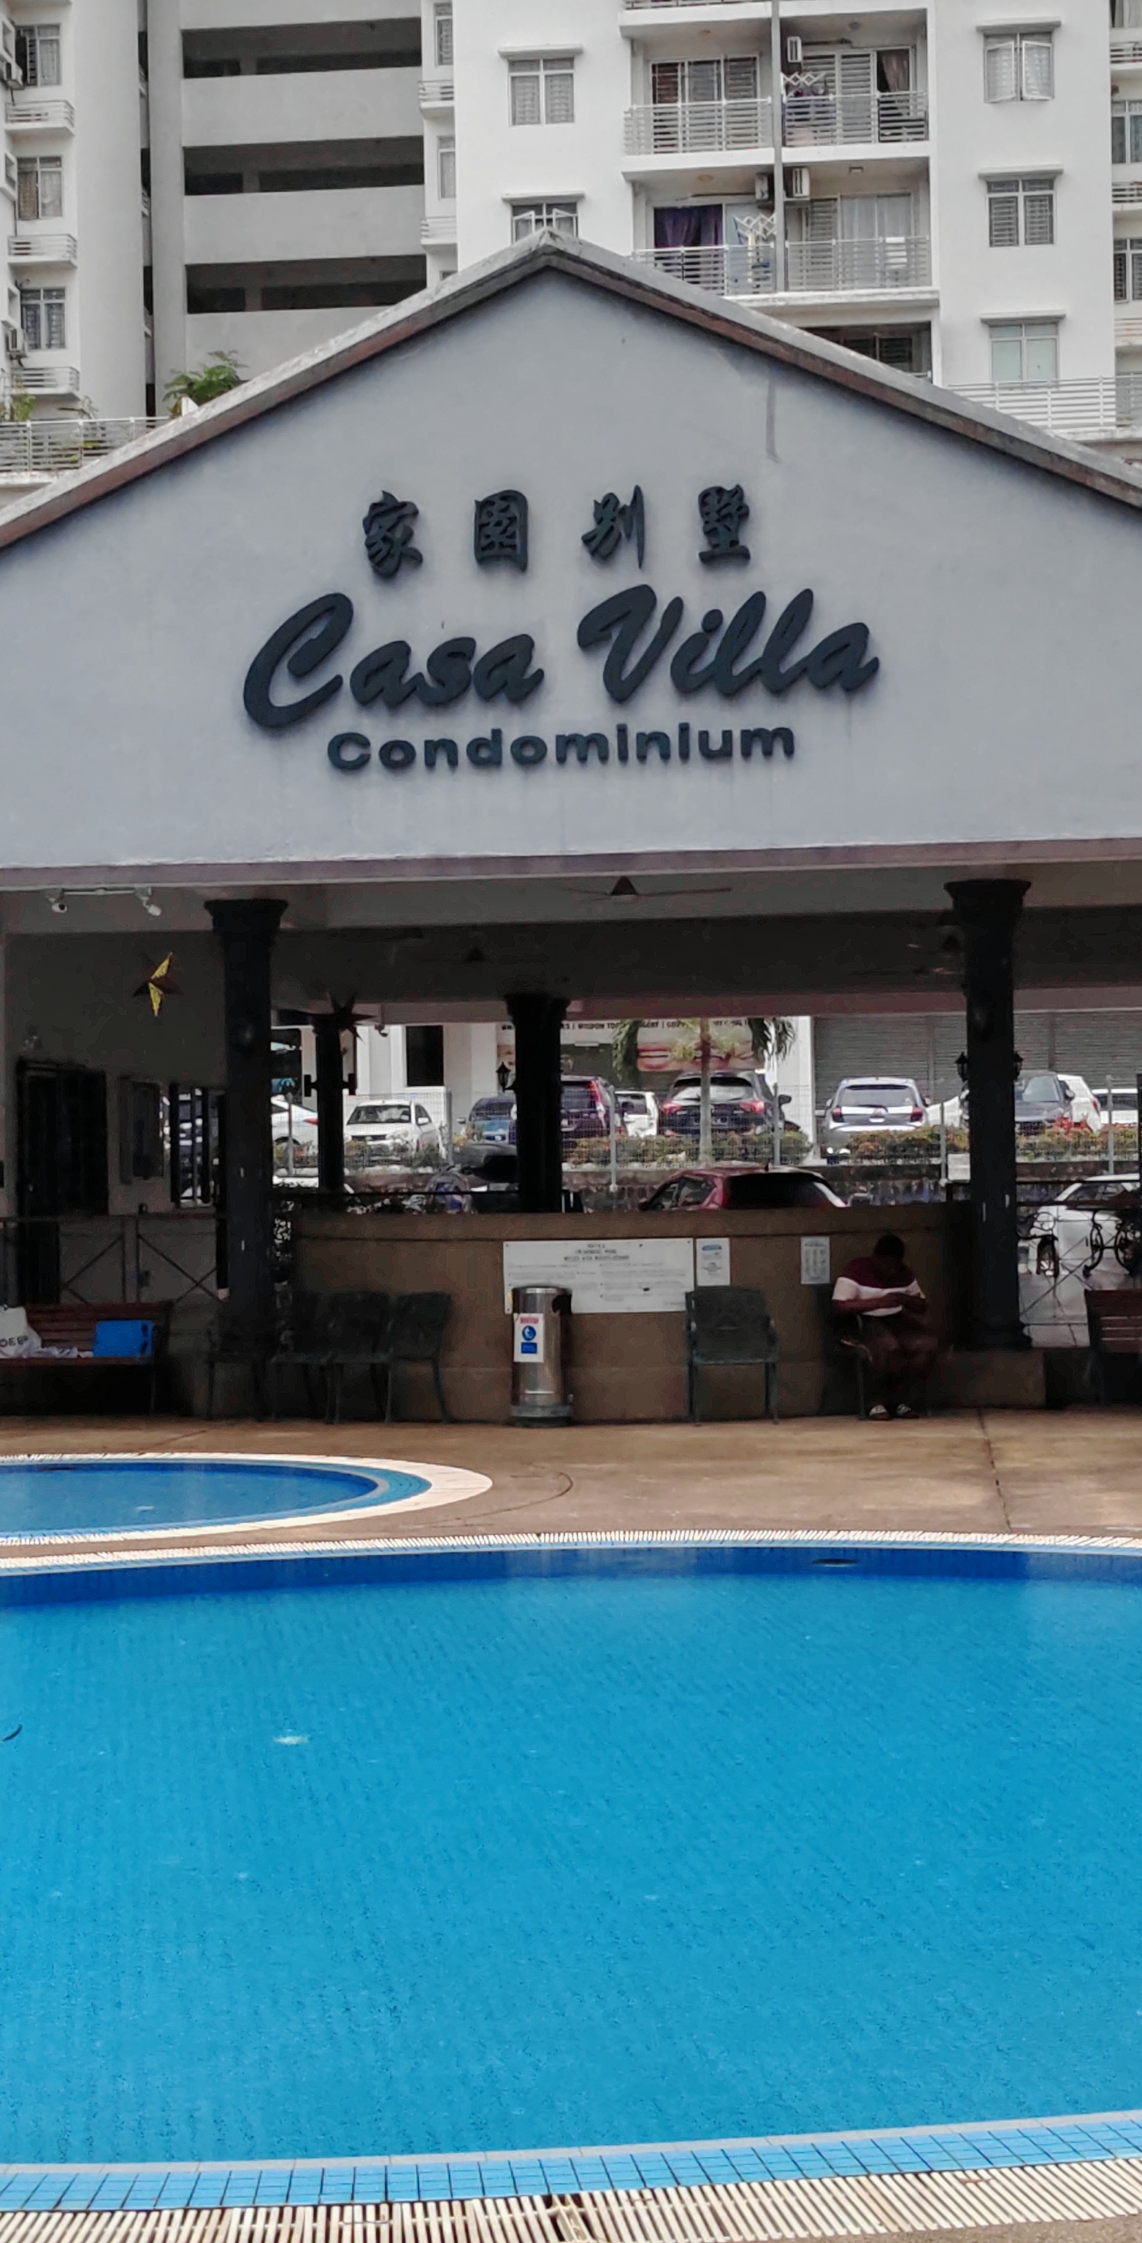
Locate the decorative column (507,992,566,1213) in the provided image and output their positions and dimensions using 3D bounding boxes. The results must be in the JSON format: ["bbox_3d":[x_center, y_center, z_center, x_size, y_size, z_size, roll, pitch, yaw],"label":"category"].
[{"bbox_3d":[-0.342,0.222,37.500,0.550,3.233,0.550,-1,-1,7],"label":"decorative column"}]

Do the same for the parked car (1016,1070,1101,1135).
[{"bbox_3d":[8.498,-0.062,63.076,1.750,1.560,4.200,-1,-1,7],"label":"parked car"}]

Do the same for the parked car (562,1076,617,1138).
[{"bbox_3d":[0.104,0.069,63.225,1.800,1.670,4.500,-1,-1,7],"label":"parked car"}]

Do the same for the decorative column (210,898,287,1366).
[{"bbox_3d":[-2.150,0.072,23.250,0.500,3.141,0.500,-1,-1,7],"label":"decorative column"}]

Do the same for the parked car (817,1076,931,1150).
[{"bbox_3d":[5.687,0.007,63.027,1.700,1.550,4.100,-1,-1,7],"label":"parked car"}]

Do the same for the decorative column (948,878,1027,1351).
[{"bbox_3d":[2.772,-0.042,22.750,0.500,3.107,0.500,-1,-1,7],"label":"decorative column"}]

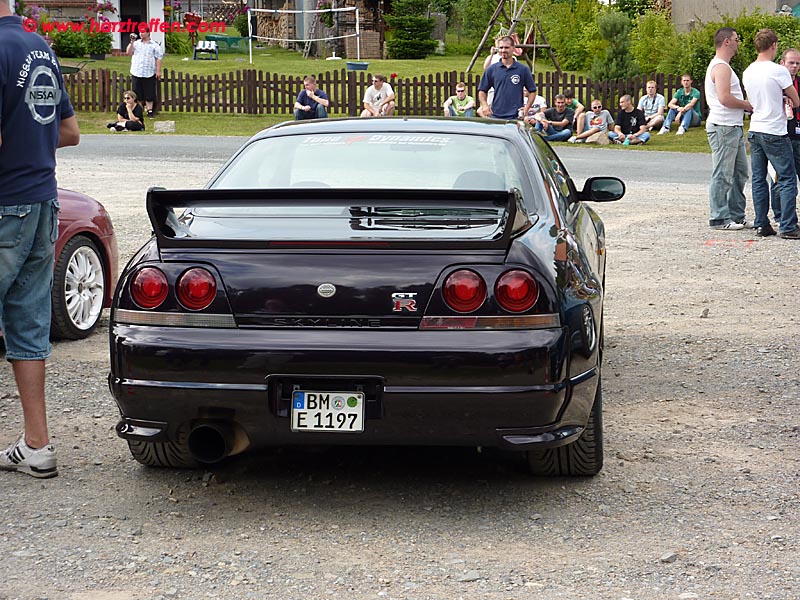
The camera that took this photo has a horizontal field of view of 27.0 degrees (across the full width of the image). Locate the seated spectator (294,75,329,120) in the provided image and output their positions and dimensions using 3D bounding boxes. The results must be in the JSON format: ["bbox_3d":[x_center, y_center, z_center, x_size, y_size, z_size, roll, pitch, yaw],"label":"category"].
[{"bbox_3d":[-1.572,-3.579,30.000,0.600,0.880,0.720,1,8,9],"label":"seated spectator"}]

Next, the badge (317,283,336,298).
[{"bbox_3d":[-0.242,-0.030,5.500,0.062,0.048,0.010,0,-2,7],"label":"badge"}]

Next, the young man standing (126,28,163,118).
[{"bbox_3d":[-5.006,-4.437,32.600,0.660,1.770,0.450,2,9,14],"label":"young man standing"}]

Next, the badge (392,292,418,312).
[{"bbox_3d":[0.017,0.008,5.490,0.083,0.062,0.012,1,2,7],"label":"badge"}]

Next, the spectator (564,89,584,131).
[{"bbox_3d":[2.940,-3.178,28.200,0.520,0.780,0.680,2,8,15],"label":"spectator"}]

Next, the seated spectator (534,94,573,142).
[{"bbox_3d":[2.536,-2.989,27.400,0.640,0.790,0.700,1,8,14],"label":"seated spectator"}]

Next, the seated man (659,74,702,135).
[{"bbox_3d":[4.720,-3.290,28.000,0.540,0.970,0.820,4,10,30],"label":"seated man"}]

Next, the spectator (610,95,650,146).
[{"bbox_3d":[3.832,-2.986,27.600,0.700,0.810,0.680,0,8,5],"label":"spectator"}]

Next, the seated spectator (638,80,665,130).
[{"bbox_3d":[4.292,-3.311,28.400,0.560,0.860,0.750,2,9,18],"label":"seated spectator"}]

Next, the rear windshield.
[{"bbox_3d":[-0.114,-0.486,6.450,1.320,0.300,0.680,1,8,7],"label":"rear windshield"}]

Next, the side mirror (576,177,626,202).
[{"bbox_3d":[0.970,-0.535,8.050,0.235,0.125,0.130,1,8,7],"label":"side mirror"}]

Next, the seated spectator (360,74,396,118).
[{"bbox_3d":[-0.379,-3.557,29.300,0.620,0.820,0.720,0,8,3],"label":"seated spectator"}]

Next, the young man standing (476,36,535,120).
[{"bbox_3d":[1.048,-1.690,16.300,0.580,1.800,0.360,1,8,10],"label":"young man standing"}]

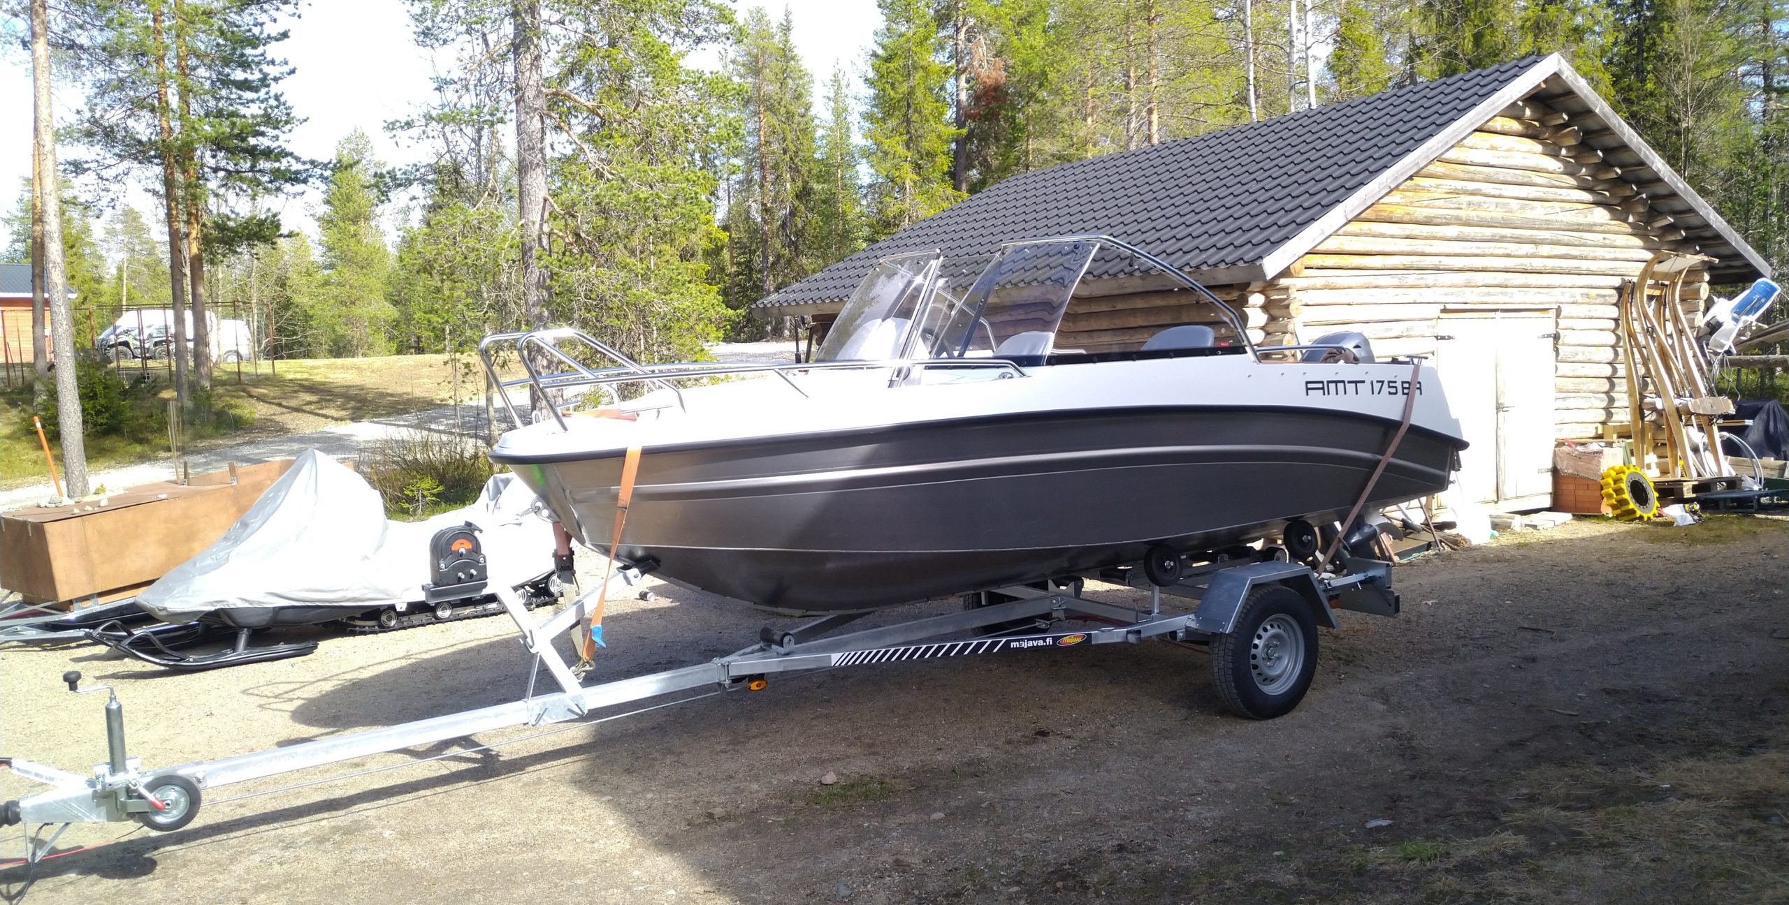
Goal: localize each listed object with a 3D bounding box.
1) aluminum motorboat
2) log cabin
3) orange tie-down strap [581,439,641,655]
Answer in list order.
[{"bbox_3d":[0.690,-0.170,6.200,5.500,1.800,2.050,-4,5,-33],"label":"aluminum motorboat"},{"bbox_3d":[4.750,-2.030,16.200,9.600,4.650,9.000,-4,5,-34],"label":"log cabin"},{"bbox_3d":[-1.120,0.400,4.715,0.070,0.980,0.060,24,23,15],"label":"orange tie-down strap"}]

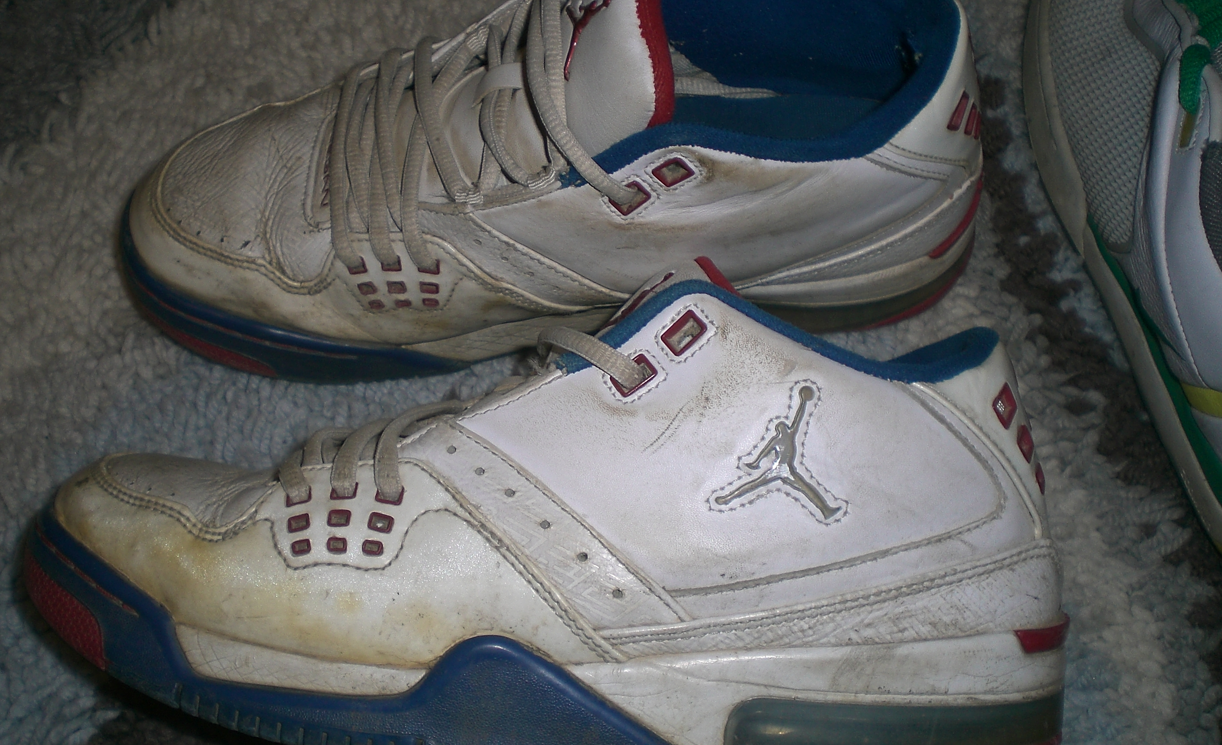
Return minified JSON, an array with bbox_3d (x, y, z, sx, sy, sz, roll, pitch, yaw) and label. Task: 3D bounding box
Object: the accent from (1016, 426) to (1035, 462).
[{"bbox_3d":[0.115,0.020,0.372,0.007,0.003,0.010,60,35,-11],"label":"accent"}]

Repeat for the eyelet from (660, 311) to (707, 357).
[{"bbox_3d":[0.020,-0.011,0.370,0.011,0.004,0.007,-41,70,0],"label":"eyelet"}]

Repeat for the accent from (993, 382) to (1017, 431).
[{"bbox_3d":[0.108,0.009,0.369,0.008,0.003,0.012,60,41,-15],"label":"accent"}]

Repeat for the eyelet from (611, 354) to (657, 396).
[{"bbox_3d":[0.006,0.001,0.370,0.011,0.004,0.007,-36,72,2],"label":"eyelet"}]

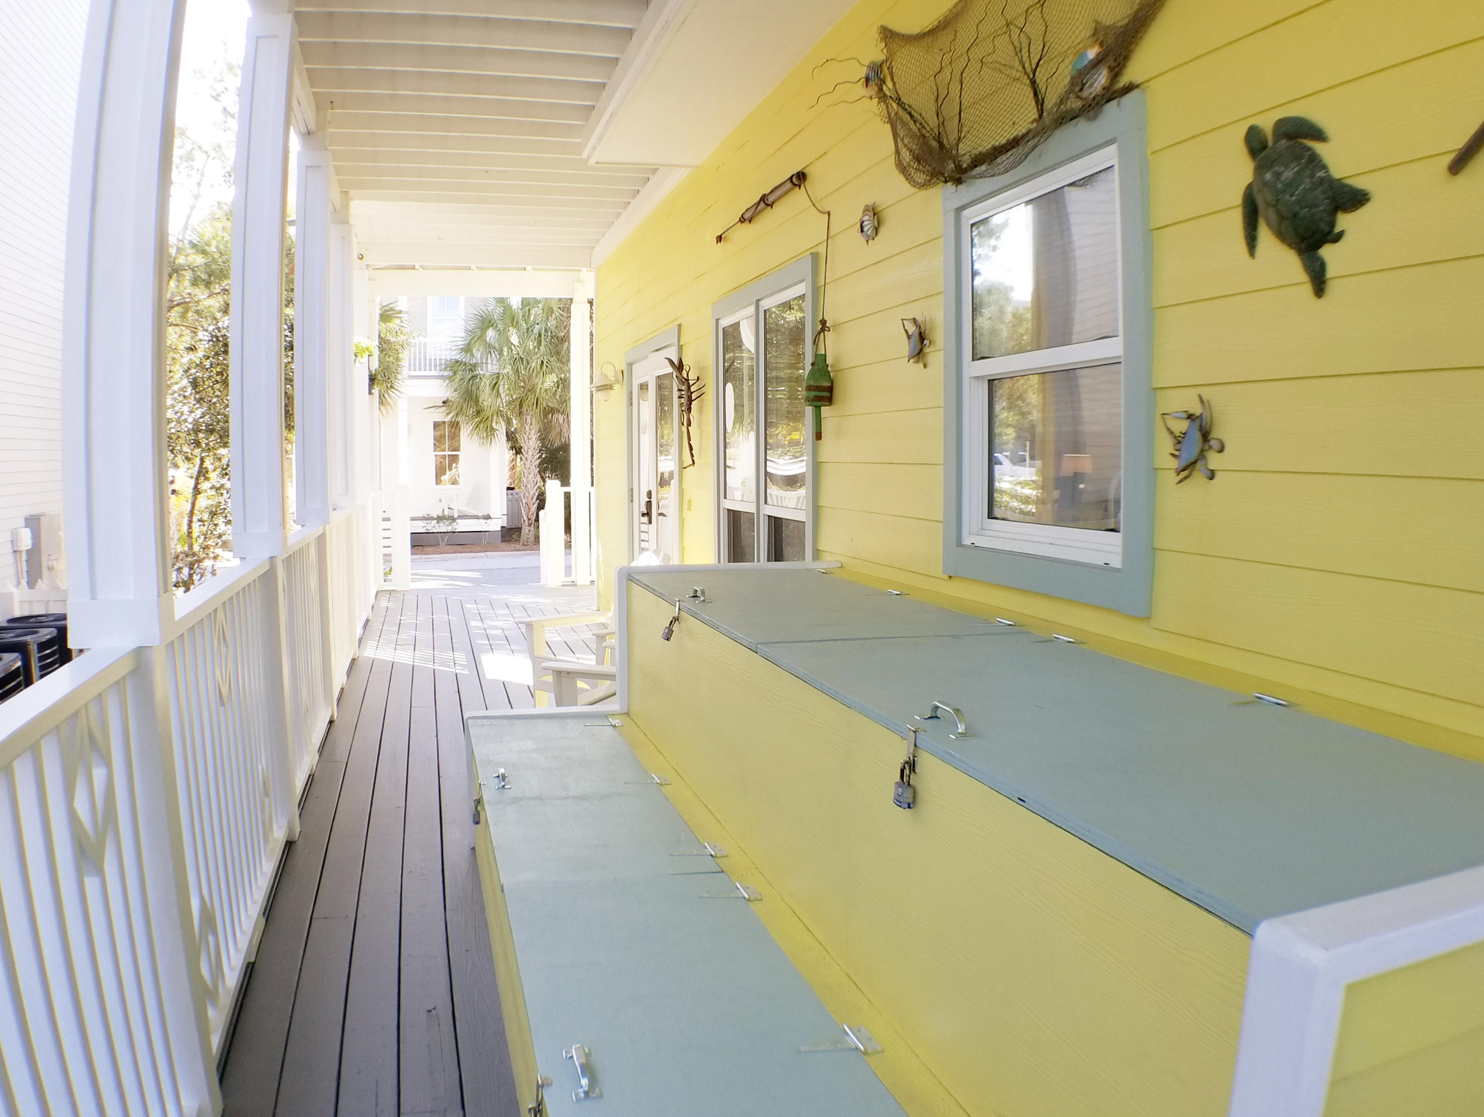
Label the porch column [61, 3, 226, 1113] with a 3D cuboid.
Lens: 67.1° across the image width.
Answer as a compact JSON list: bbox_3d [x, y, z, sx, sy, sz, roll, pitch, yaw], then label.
[{"bbox_3d":[-1.214,-0.311,2.170,0.195,3.000,0.195,-2,5,-16],"label":"porch column"}]

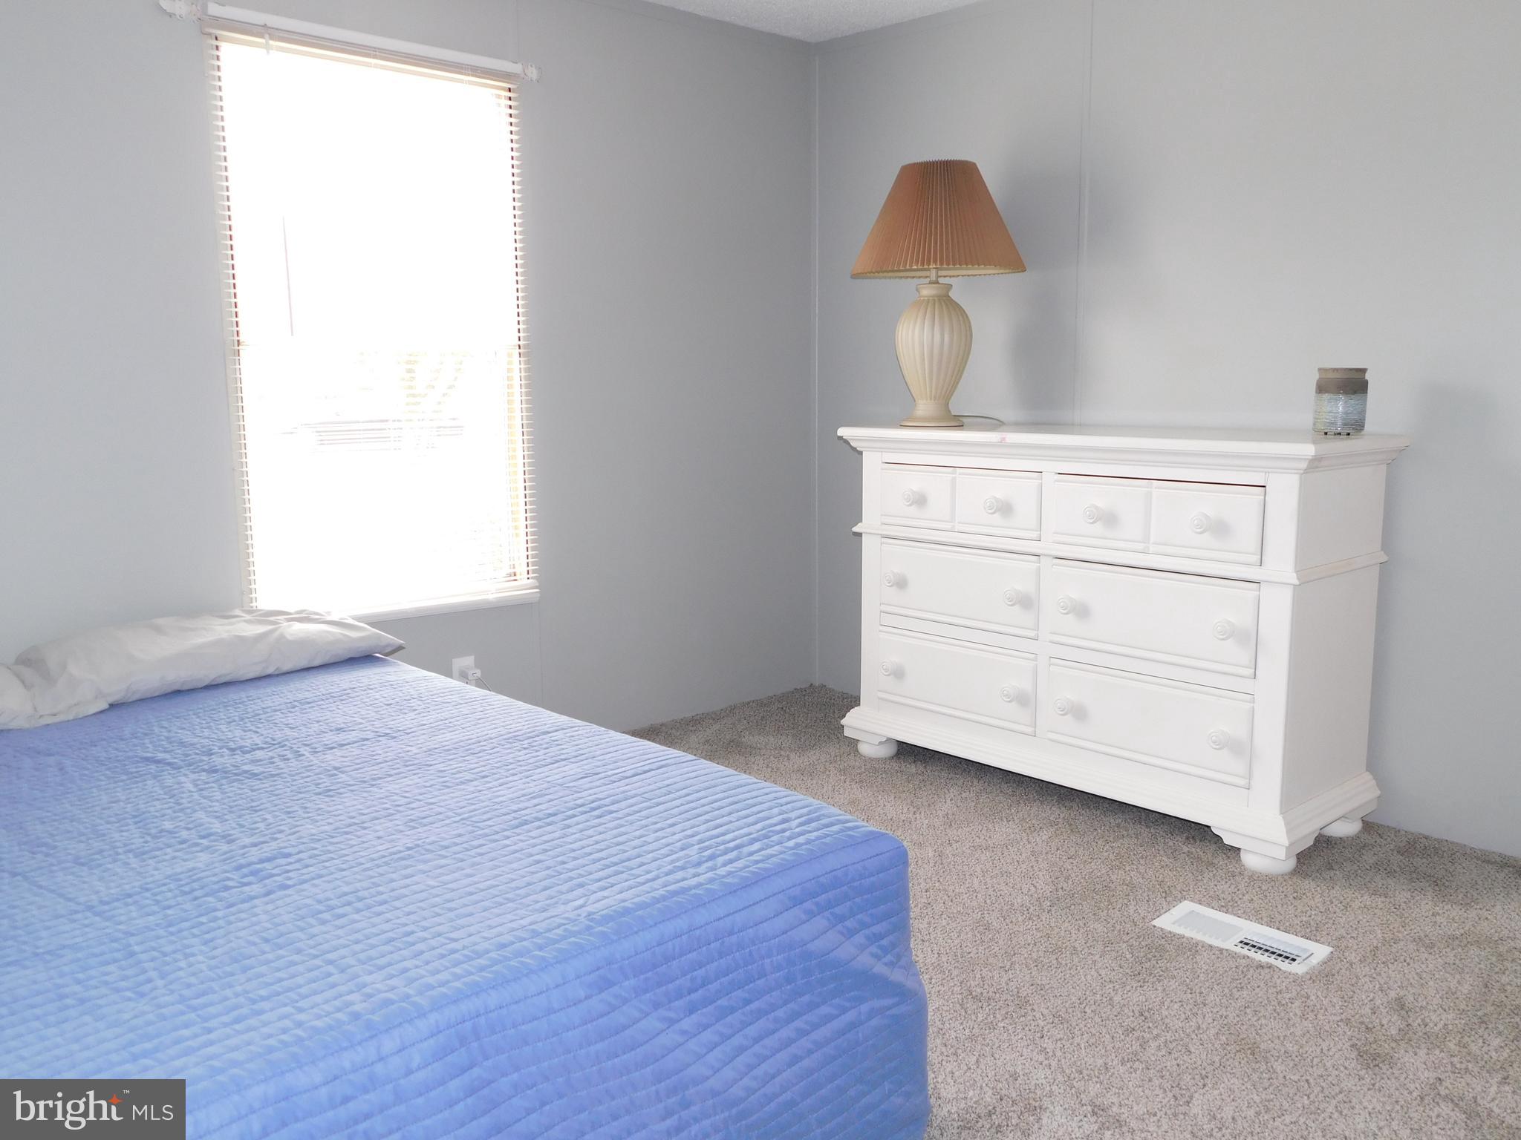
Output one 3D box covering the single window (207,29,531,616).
[{"bbox_3d":[-0.923,-0.574,3.065,0.793,1.350,0.090,-9,12,-42],"label":"single window"}]

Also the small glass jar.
[{"bbox_3d":[1.294,-0.376,2.754,0.119,0.148,0.119,-9,12,-42],"label":"small glass jar"}]

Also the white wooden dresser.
[{"bbox_3d":[0.828,0.114,3.101,0.475,0.919,1.290,-8,12,-42],"label":"white wooden dresser"}]

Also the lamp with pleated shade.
[{"bbox_3d":[0.476,-0.757,3.390,0.477,0.719,0.477,0,9,0],"label":"lamp with pleated shade"}]

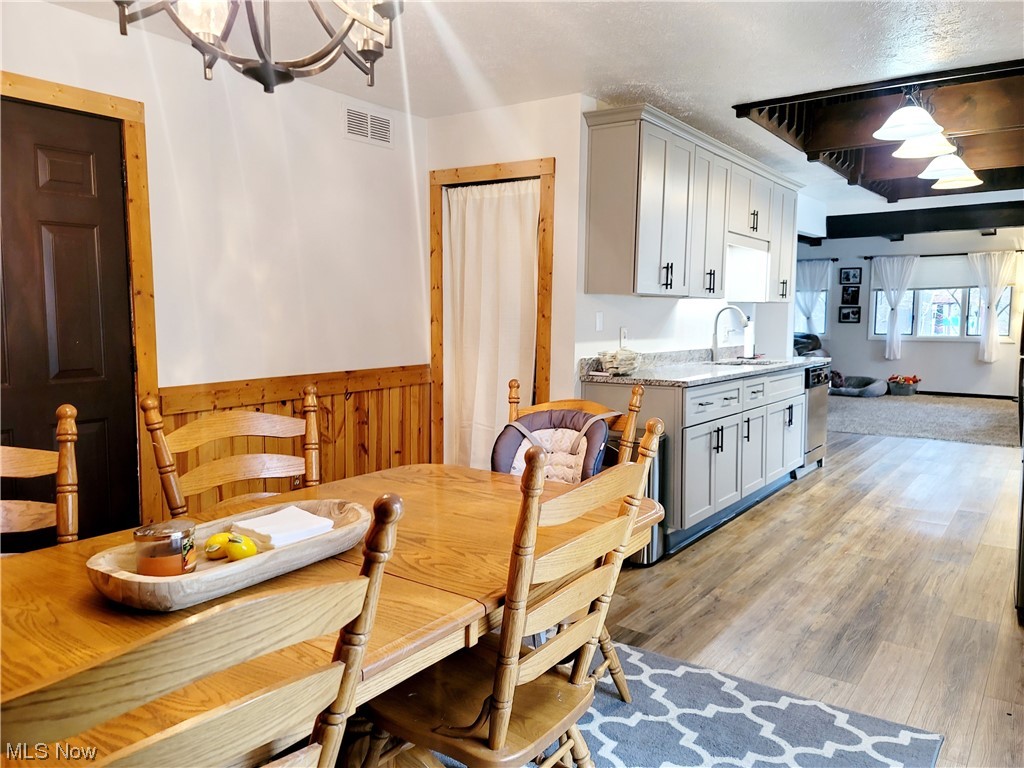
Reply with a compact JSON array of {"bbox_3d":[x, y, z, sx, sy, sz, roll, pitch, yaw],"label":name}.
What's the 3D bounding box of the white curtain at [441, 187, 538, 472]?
[{"bbox_3d":[-0.118,-0.213,4.631,0.749,2.010,0.080,5,7,37],"label":"white curtain"}]

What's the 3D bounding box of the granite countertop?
[{"bbox_3d":[1.487,-0.131,5.127,0.689,0.125,2.828,5,7,37],"label":"granite countertop"}]

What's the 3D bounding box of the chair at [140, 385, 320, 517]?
[{"bbox_3d":[-0.617,0.563,2.005,0.550,1.030,0.490,6,8,43],"label":"chair"}]

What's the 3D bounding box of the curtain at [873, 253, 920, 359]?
[{"bbox_3d":[6.112,-1.209,11.798,0.632,1.634,0.120,5,7,37],"label":"curtain"}]

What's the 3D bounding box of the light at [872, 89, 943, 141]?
[{"bbox_3d":[2.174,-1.502,4.054,0.340,0.255,0.340,5,7,37],"label":"light"}]

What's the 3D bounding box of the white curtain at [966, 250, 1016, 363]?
[{"bbox_3d":[7.142,-1.144,11.025,0.598,1.615,0.120,5,7,37],"label":"white curtain"}]

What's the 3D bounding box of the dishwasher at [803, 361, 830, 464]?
[{"bbox_3d":[2.171,0.274,6.092,0.620,0.860,0.610,5,7,37],"label":"dishwasher"}]

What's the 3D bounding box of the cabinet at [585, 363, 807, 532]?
[{"bbox_3d":[1.306,0.325,4.966,0.654,0.800,2.229,5,7,37],"label":"cabinet"}]

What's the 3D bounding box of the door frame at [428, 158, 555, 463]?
[{"bbox_3d":[-0.140,-0.256,4.619,0.965,2.156,0.100,5,7,37],"label":"door frame"}]

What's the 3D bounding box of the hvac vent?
[{"bbox_3d":[-0.825,-1.503,4.346,0.025,0.185,0.388,5,7,37],"label":"hvac vent"}]

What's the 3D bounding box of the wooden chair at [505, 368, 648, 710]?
[{"bbox_3d":[0.095,0.534,2.381,0.490,1.030,0.560,4,6,27],"label":"wooden chair"}]

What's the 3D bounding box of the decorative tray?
[{"bbox_3d":[-0.537,0.337,1.504,0.250,0.075,0.610,5,7,34],"label":"decorative tray"}]

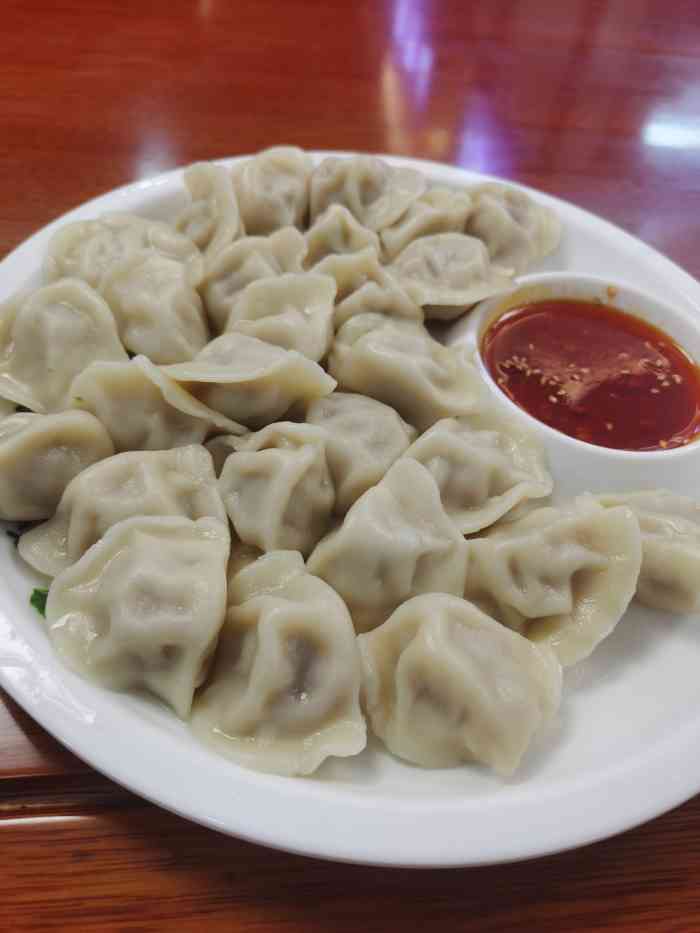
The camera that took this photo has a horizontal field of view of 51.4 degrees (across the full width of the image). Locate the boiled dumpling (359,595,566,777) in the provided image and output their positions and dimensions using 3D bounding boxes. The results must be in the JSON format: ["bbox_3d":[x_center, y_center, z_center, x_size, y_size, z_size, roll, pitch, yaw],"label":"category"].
[{"bbox_3d":[0.030,0.058,0.199,0.052,0.029,0.046,7,51,-3],"label":"boiled dumpling"}]

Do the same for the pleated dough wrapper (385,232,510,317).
[{"bbox_3d":[0.040,-0.075,0.285,0.051,0.026,0.040,4,51,-5],"label":"pleated dough wrapper"}]

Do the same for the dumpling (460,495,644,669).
[{"bbox_3d":[0.064,0.035,0.230,0.052,0.026,0.056,17,52,6],"label":"dumpling"}]

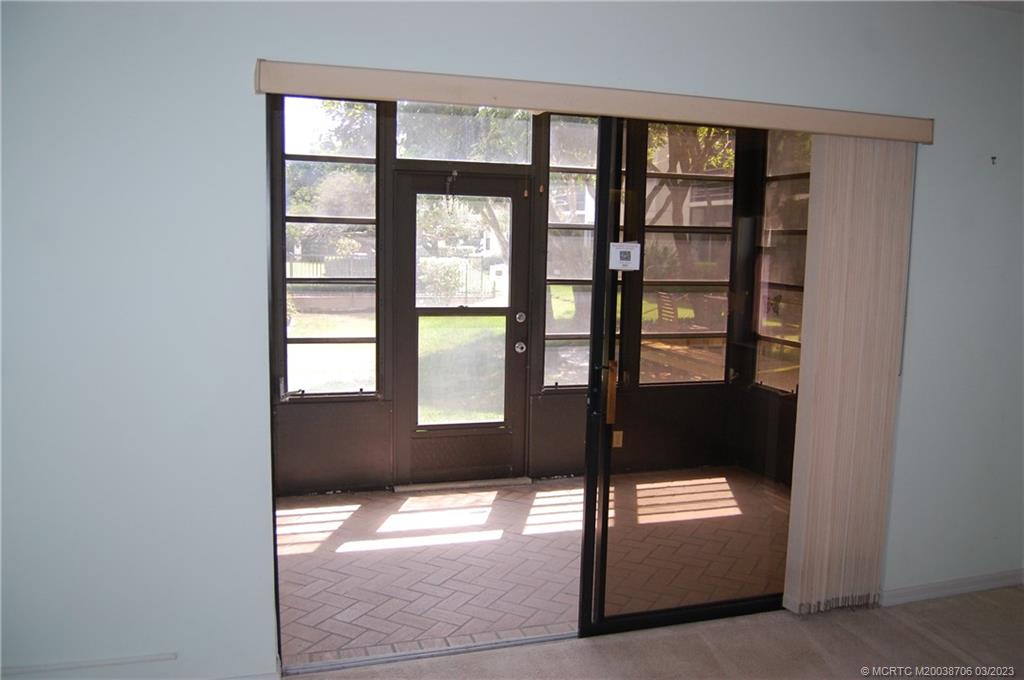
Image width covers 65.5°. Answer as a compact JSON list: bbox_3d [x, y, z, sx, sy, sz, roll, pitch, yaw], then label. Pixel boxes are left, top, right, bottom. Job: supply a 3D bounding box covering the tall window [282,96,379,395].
[{"bbox_3d":[-1.106,-0.548,4.854,0.572,1.818,0.080,-1,7,-17],"label":"tall window"}]

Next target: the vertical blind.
[{"bbox_3d":[1.374,0.151,3.234,0.420,1.945,0.095,-1,7,-17],"label":"vertical blind"}]

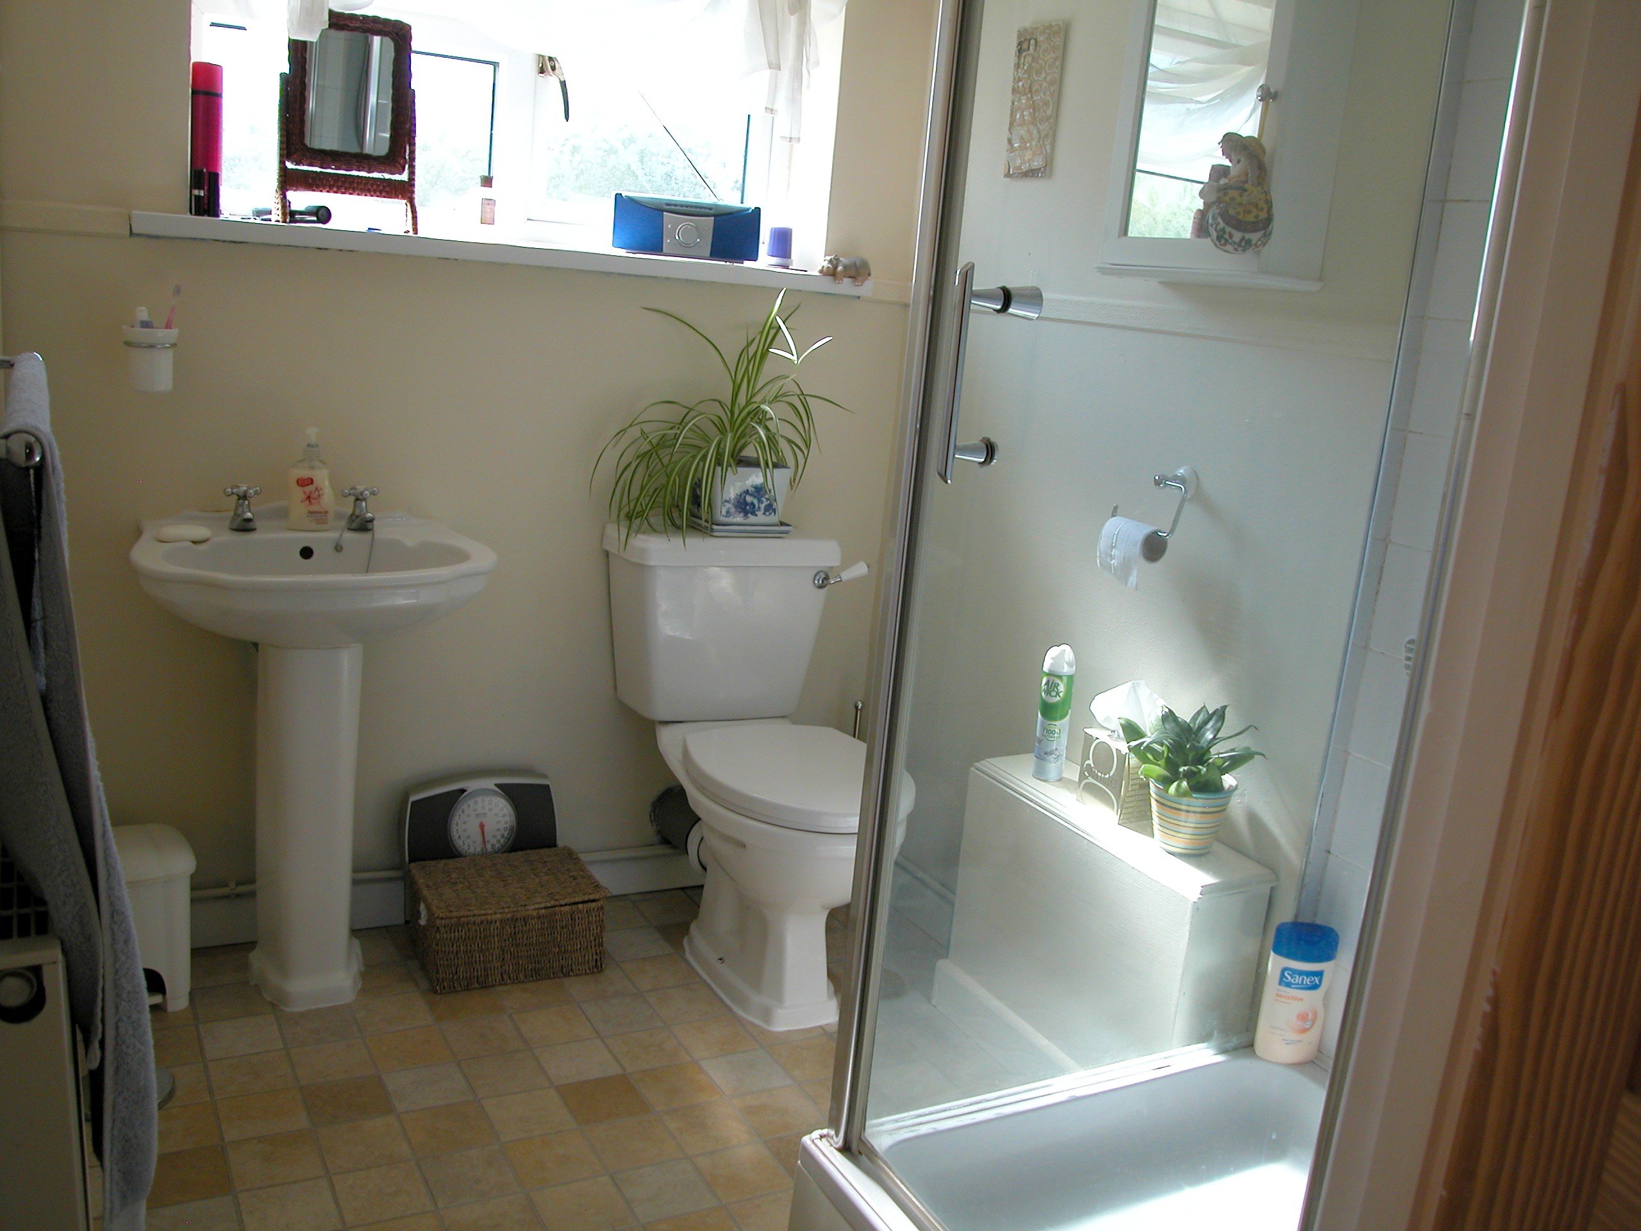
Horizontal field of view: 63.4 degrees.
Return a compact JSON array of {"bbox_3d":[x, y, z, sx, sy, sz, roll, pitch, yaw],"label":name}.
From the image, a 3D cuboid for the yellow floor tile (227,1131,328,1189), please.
[{"bbox_3d":[-0.754,0.759,1.835,0.120,0.010,0.120,-1,13,-30],"label":"yellow floor tile"}]

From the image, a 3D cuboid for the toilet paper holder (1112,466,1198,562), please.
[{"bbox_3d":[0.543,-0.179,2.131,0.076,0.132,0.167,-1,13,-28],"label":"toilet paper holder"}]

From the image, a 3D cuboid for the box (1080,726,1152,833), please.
[{"bbox_3d":[0.512,0.263,2.183,0.111,0.123,0.117,1,12,-23],"label":"box"}]

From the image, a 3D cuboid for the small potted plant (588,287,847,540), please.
[{"bbox_3d":[-0.174,-0.394,2.577,0.455,0.500,0.320,-1,13,-30],"label":"small potted plant"}]

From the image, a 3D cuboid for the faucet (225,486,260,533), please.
[{"bbox_3d":[-0.966,-0.180,2.230,0.063,0.078,0.110,-1,13,-30],"label":"faucet"}]

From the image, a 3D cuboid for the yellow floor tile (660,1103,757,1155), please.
[{"bbox_3d":[-0.169,0.785,2.027,0.120,0.010,0.120,-1,13,-30],"label":"yellow floor tile"}]

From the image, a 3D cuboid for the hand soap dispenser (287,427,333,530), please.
[{"bbox_3d":[-0.875,-0.234,2.276,0.079,0.171,0.055,1,12,-24],"label":"hand soap dispenser"}]

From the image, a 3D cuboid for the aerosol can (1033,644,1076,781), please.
[{"bbox_3d":[0.412,0.169,2.313,0.054,0.240,0.054,9,12,18],"label":"aerosol can"}]

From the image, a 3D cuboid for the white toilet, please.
[{"bbox_3d":[-0.082,0.285,2.531,0.475,0.805,0.735,-1,13,-30],"label":"white toilet"}]

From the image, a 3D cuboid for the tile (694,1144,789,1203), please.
[{"bbox_3d":[-0.110,0.802,1.909,0.120,0.008,0.120,-1,13,-30],"label":"tile"}]

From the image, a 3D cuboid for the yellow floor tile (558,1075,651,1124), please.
[{"bbox_3d":[-0.335,0.760,2.071,0.120,0.010,0.120,-1,13,-30],"label":"yellow floor tile"}]

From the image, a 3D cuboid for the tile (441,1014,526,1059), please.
[{"bbox_3d":[-0.557,0.703,2.204,0.120,0.008,0.120,-1,13,-30],"label":"tile"}]

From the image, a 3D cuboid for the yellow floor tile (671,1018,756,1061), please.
[{"bbox_3d":[-0.182,0.726,2.281,0.120,0.008,0.120,-1,13,-30],"label":"yellow floor tile"}]

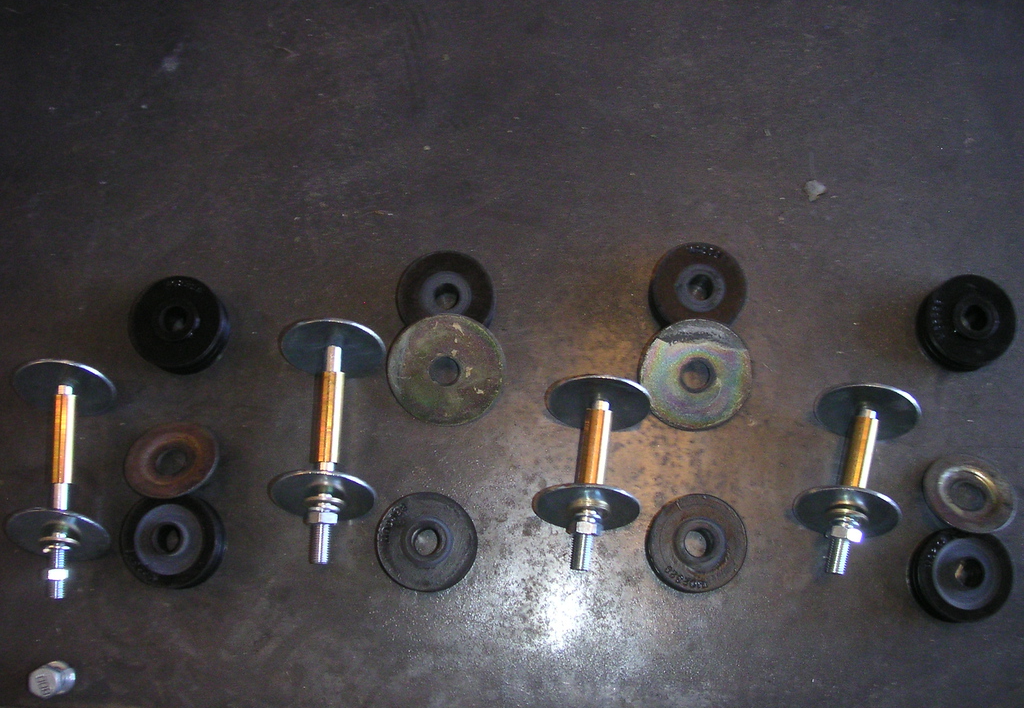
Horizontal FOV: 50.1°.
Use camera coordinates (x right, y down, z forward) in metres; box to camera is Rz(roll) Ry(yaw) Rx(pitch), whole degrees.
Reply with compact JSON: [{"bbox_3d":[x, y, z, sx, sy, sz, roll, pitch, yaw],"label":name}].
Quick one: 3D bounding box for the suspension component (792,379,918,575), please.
[{"bbox_3d":[0.211,0.078,0.675,0.065,0.062,0.117,14,77,1],"label":"suspension component"}]

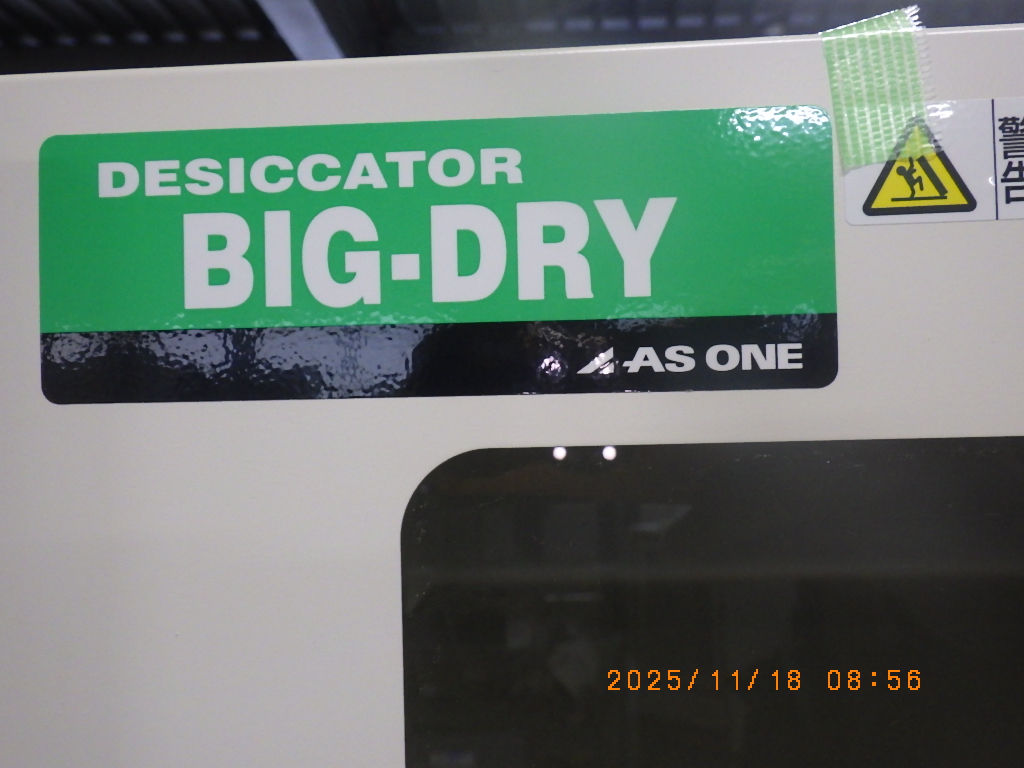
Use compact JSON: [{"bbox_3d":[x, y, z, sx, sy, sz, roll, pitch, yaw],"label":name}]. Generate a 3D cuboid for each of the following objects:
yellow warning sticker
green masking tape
[{"bbox_3d":[0.062,-0.034,0.154,0.017,0.014,0.001,-1,-1,4],"label":"yellow warning sticker"},{"bbox_3d":[0.057,-0.045,0.156,0.016,0.024,0.003,-7,-2,4],"label":"green masking tape"}]

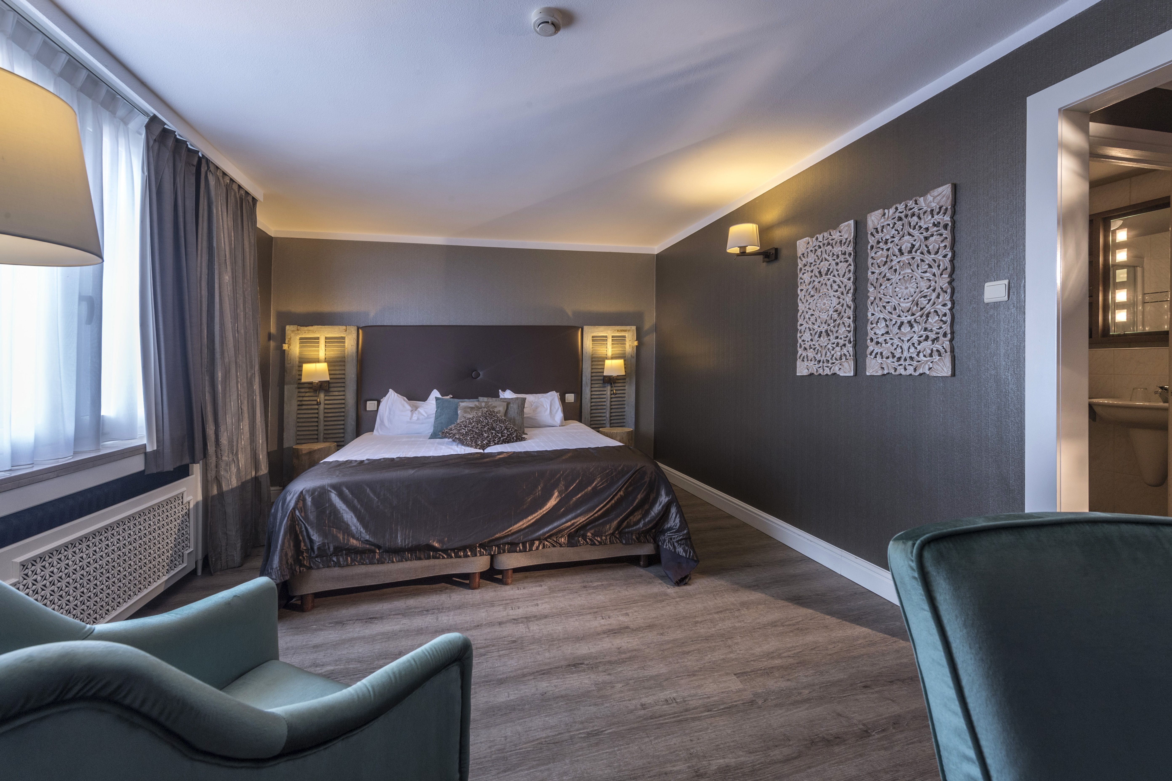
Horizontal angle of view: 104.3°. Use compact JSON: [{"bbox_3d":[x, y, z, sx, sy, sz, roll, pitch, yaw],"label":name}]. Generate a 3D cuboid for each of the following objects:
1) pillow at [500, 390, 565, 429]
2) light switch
[{"bbox_3d":[-0.495,0.167,4.144,0.570,0.370,0.160,-1,-26,-15],"label":"pillow"},{"bbox_3d":[1.587,-0.383,1.762,0.014,0.081,0.081,-1,2,-15],"label":"light switch"}]

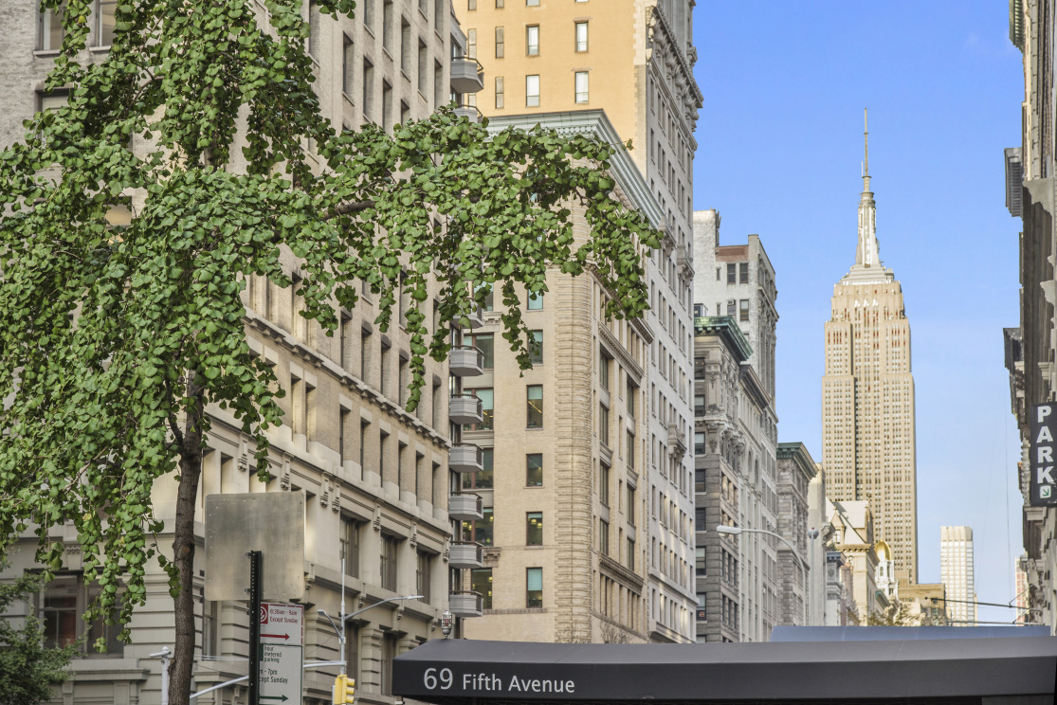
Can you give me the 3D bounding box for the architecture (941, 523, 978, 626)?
[{"bbox_3d":[320.860,215.262,1636.110,25.000,173.000,27.000,-2,-11,12],"label":"architecture"}]

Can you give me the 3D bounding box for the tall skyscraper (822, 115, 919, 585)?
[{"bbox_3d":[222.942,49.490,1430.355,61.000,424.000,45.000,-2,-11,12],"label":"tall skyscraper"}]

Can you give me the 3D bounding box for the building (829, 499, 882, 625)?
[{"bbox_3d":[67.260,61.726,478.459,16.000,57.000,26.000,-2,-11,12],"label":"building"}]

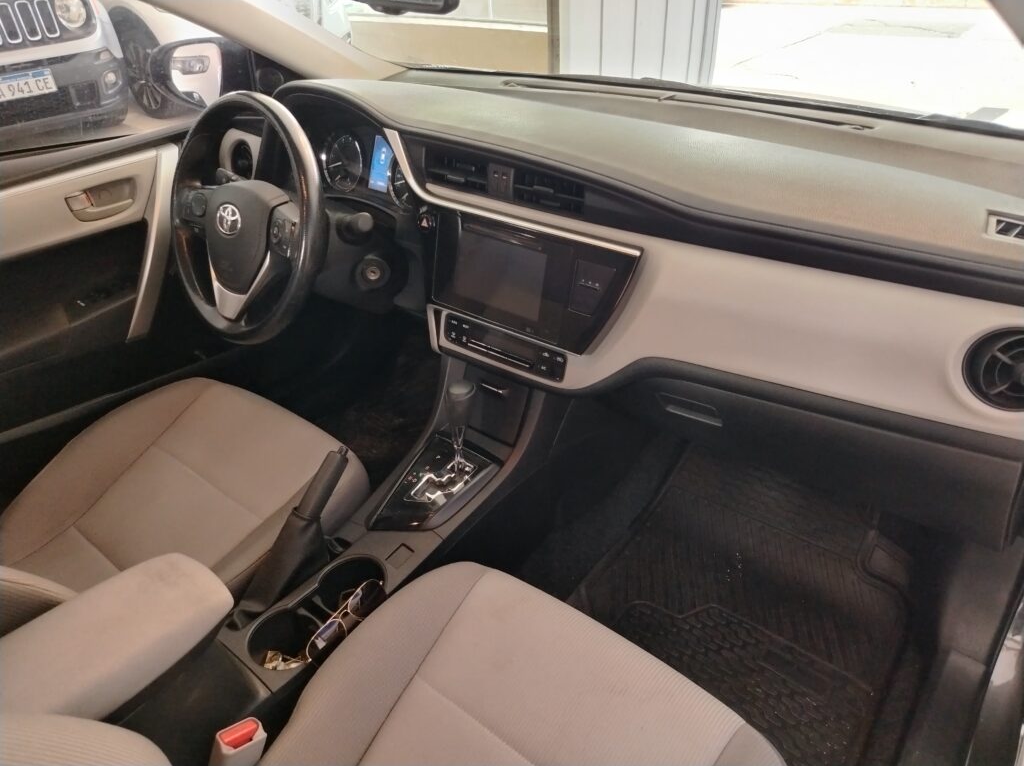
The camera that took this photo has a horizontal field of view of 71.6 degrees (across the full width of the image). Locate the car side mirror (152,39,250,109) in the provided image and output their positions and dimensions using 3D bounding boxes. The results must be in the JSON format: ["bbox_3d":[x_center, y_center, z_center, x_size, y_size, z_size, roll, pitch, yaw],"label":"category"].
[{"bbox_3d":[-0.638,-0.654,1.482,0.251,0.148,0.118,15,39,23],"label":"car side mirror"}]

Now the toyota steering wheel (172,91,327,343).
[{"bbox_3d":[-0.397,-0.249,1.101,0.367,0.367,0.099,22,19,31],"label":"toyota steering wheel"}]

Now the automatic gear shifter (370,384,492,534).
[{"bbox_3d":[-0.127,0.116,1.038,0.120,0.177,0.175,22,42,31],"label":"automatic gear shifter"}]

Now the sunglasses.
[{"bbox_3d":[-0.237,0.326,0.954,0.140,0.049,0.133,-38,8,-39],"label":"sunglasses"}]

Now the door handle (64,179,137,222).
[{"bbox_3d":[-0.719,-0.318,1.243,0.035,0.049,0.118,22,42,31],"label":"door handle"}]

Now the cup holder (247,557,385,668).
[{"bbox_3d":[-0.252,0.324,0.953,0.097,0.074,0.200,22,42,31],"label":"cup holder"}]

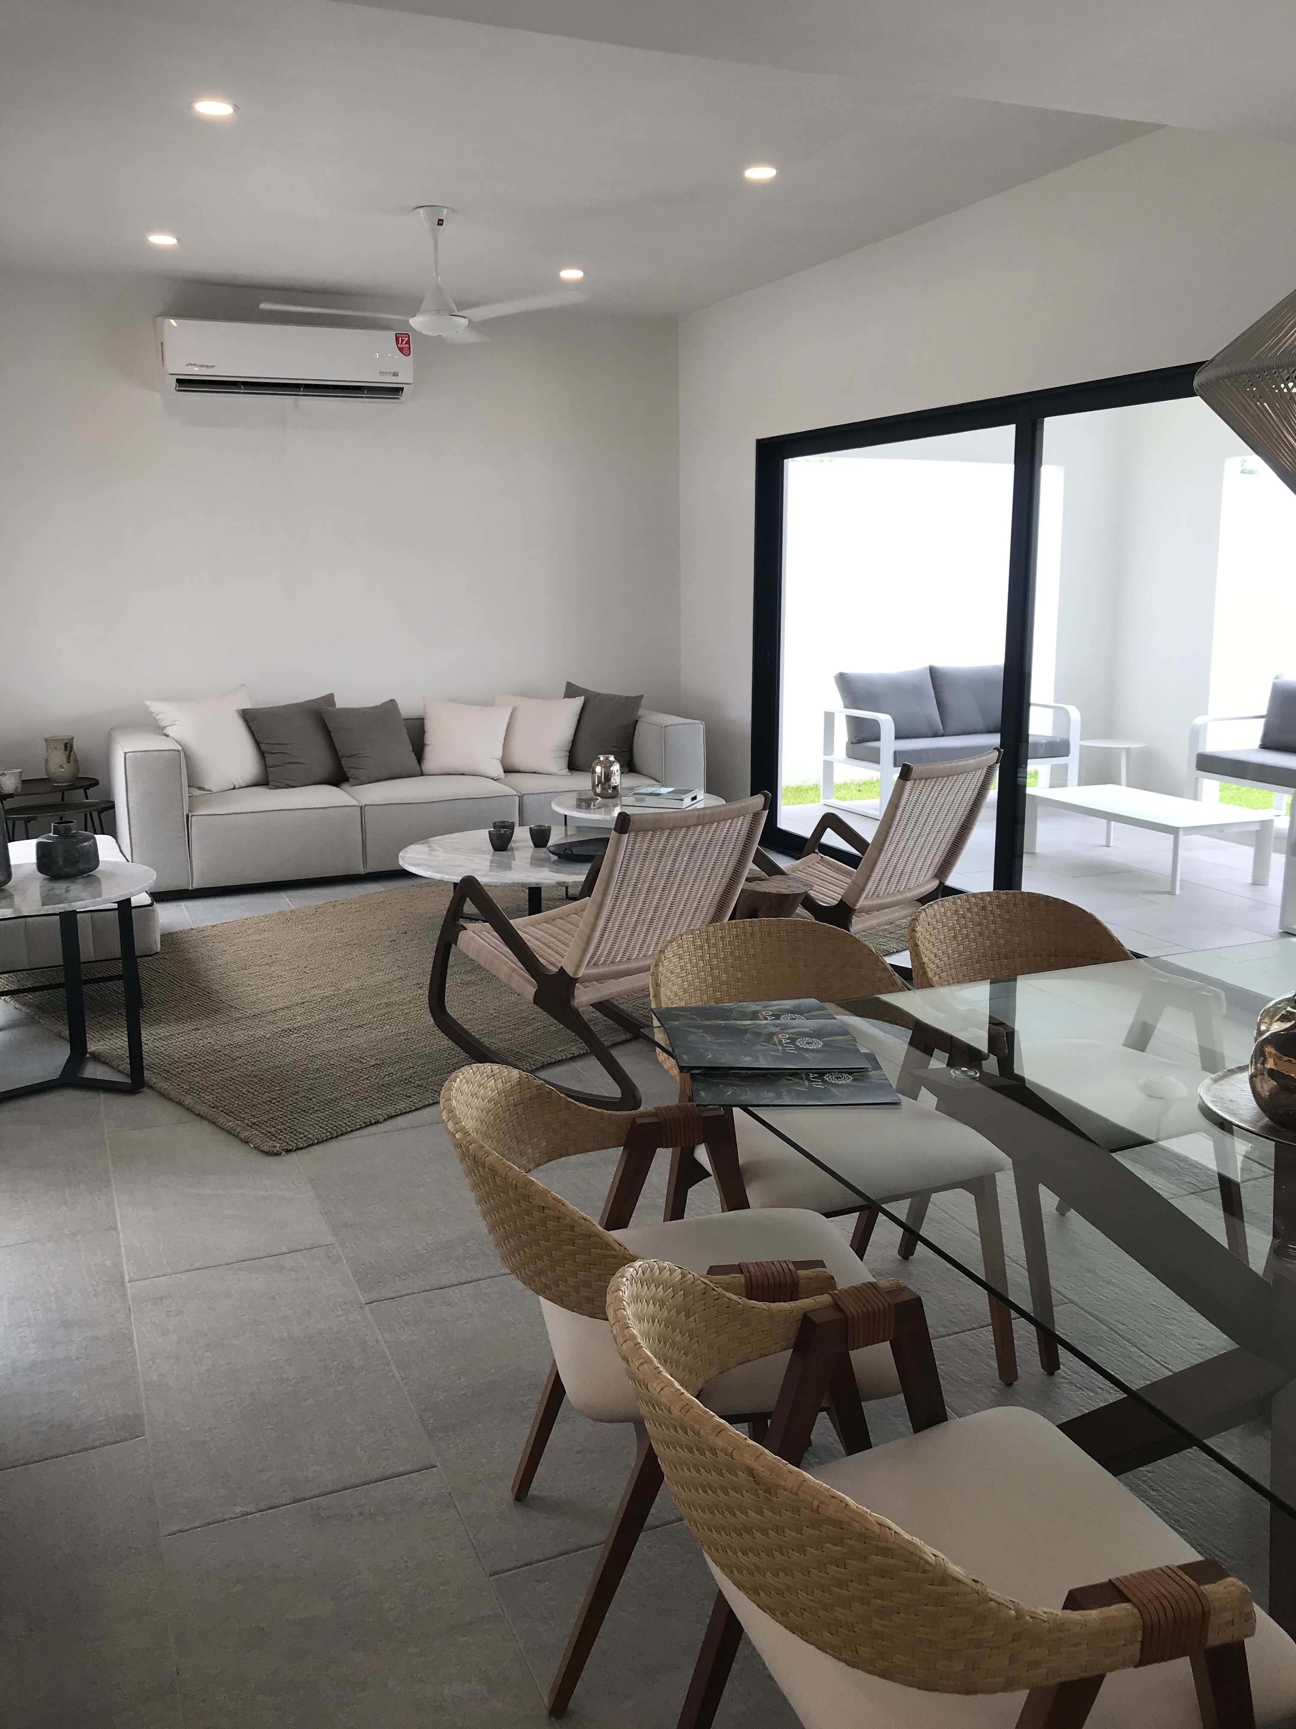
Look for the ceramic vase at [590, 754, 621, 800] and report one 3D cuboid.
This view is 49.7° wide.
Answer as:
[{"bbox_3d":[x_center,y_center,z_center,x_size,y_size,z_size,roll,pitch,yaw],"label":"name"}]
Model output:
[{"bbox_3d":[-0.203,-0.415,6.698,0.144,0.205,0.144,0,12,0],"label":"ceramic vase"}]

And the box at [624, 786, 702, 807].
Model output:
[{"bbox_3d":[0.068,-0.306,6.489,0.294,0.038,0.295,4,13,18],"label":"box"}]

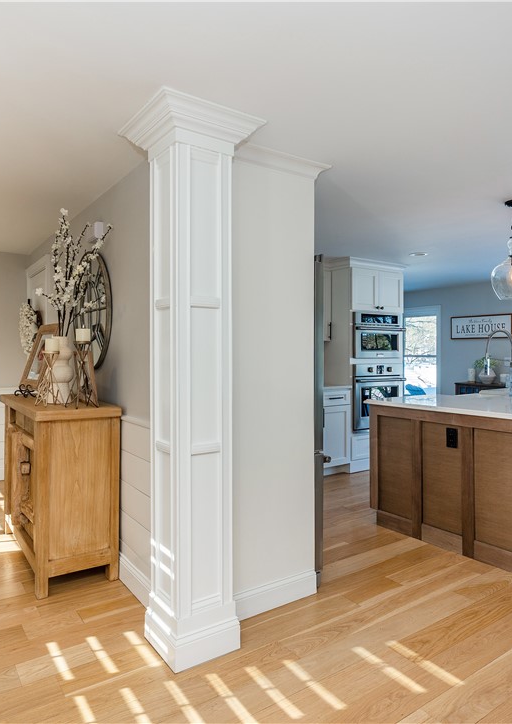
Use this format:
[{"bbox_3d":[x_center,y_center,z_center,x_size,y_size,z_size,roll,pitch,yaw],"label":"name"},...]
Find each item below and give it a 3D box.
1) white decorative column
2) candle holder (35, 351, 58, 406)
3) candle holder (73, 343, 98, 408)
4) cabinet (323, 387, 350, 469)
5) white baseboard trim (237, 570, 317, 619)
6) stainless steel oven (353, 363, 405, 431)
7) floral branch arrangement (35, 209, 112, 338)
[{"bbox_3d":[-0.286,0.102,2.119,0.465,2.250,0.465,0,1,-36],"label":"white decorative column"},{"bbox_3d":[-1.176,0.094,2.769,0.165,0.314,0.165,-1,1,-35],"label":"candle holder"},{"bbox_3d":[-0.967,0.072,2.688,0.175,0.361,0.175,-1,1,-35],"label":"candle holder"},{"bbox_3d":[0.680,0.734,5.364,0.400,0.920,0.620,-1,1,-35],"label":"cabinet"},{"bbox_3d":[0.080,1.161,2.394,0.590,0.125,0.022,0,1,-36],"label":"white baseboard trim"},{"bbox_3d":[1.235,0.365,5.681,0.770,0.735,0.620,-1,1,-35],"label":"stainless steel oven"},{"bbox_3d":[-1.089,-0.534,2.880,0.430,0.770,0.430,-1,1,-35],"label":"floral branch arrangement"}]

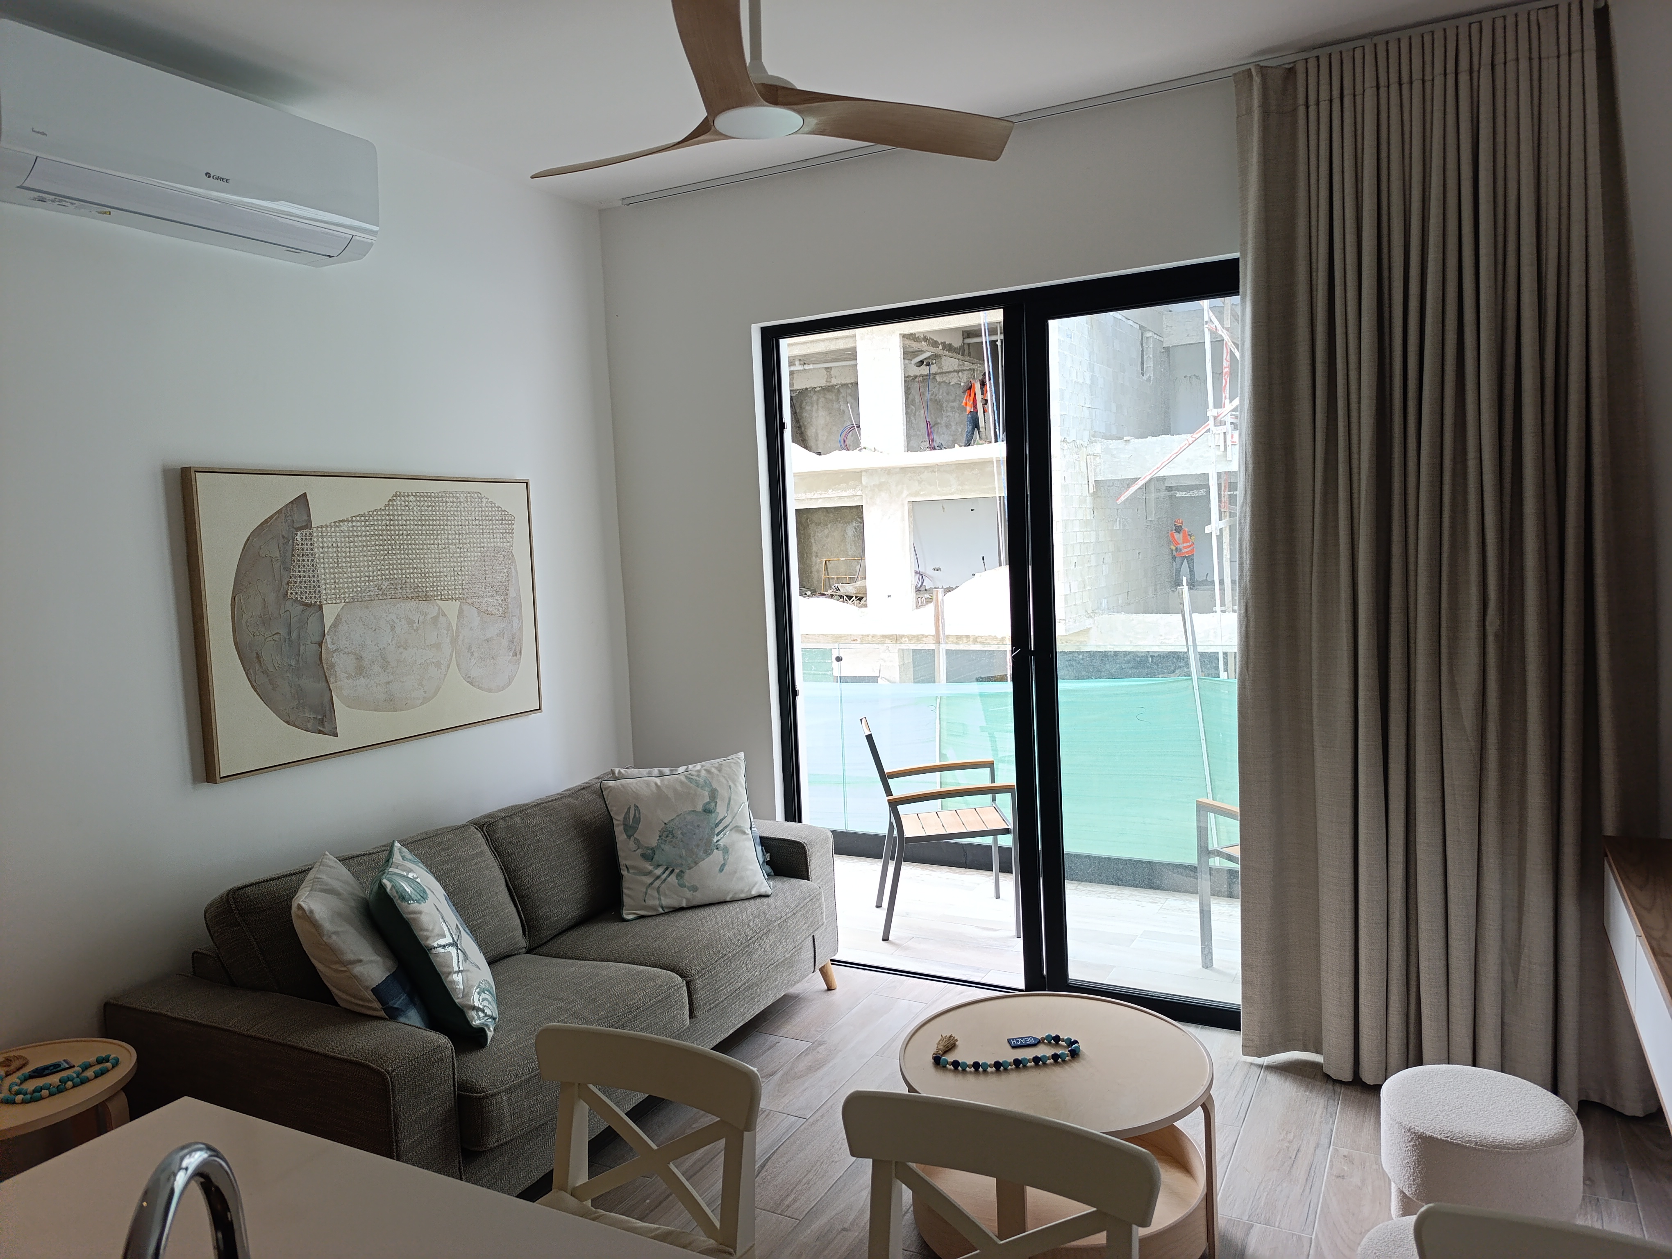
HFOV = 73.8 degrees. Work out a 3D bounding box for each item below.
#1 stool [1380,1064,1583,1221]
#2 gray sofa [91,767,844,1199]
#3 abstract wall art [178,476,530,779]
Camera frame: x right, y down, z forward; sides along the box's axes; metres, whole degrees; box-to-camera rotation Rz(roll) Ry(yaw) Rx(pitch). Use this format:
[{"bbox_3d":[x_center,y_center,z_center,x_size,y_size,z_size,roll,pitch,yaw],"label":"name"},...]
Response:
[{"bbox_3d":[1.354,1.154,2.356,0.365,0.310,0.365,0,5,26],"label":"stool"},{"bbox_3d":[-0.819,0.936,3.143,0.880,0.800,1.870,0,5,27],"label":"gray sofa"},{"bbox_3d":[-1.275,-0.057,3.207,0.045,0.770,1.170,0,5,26],"label":"abstract wall art"}]

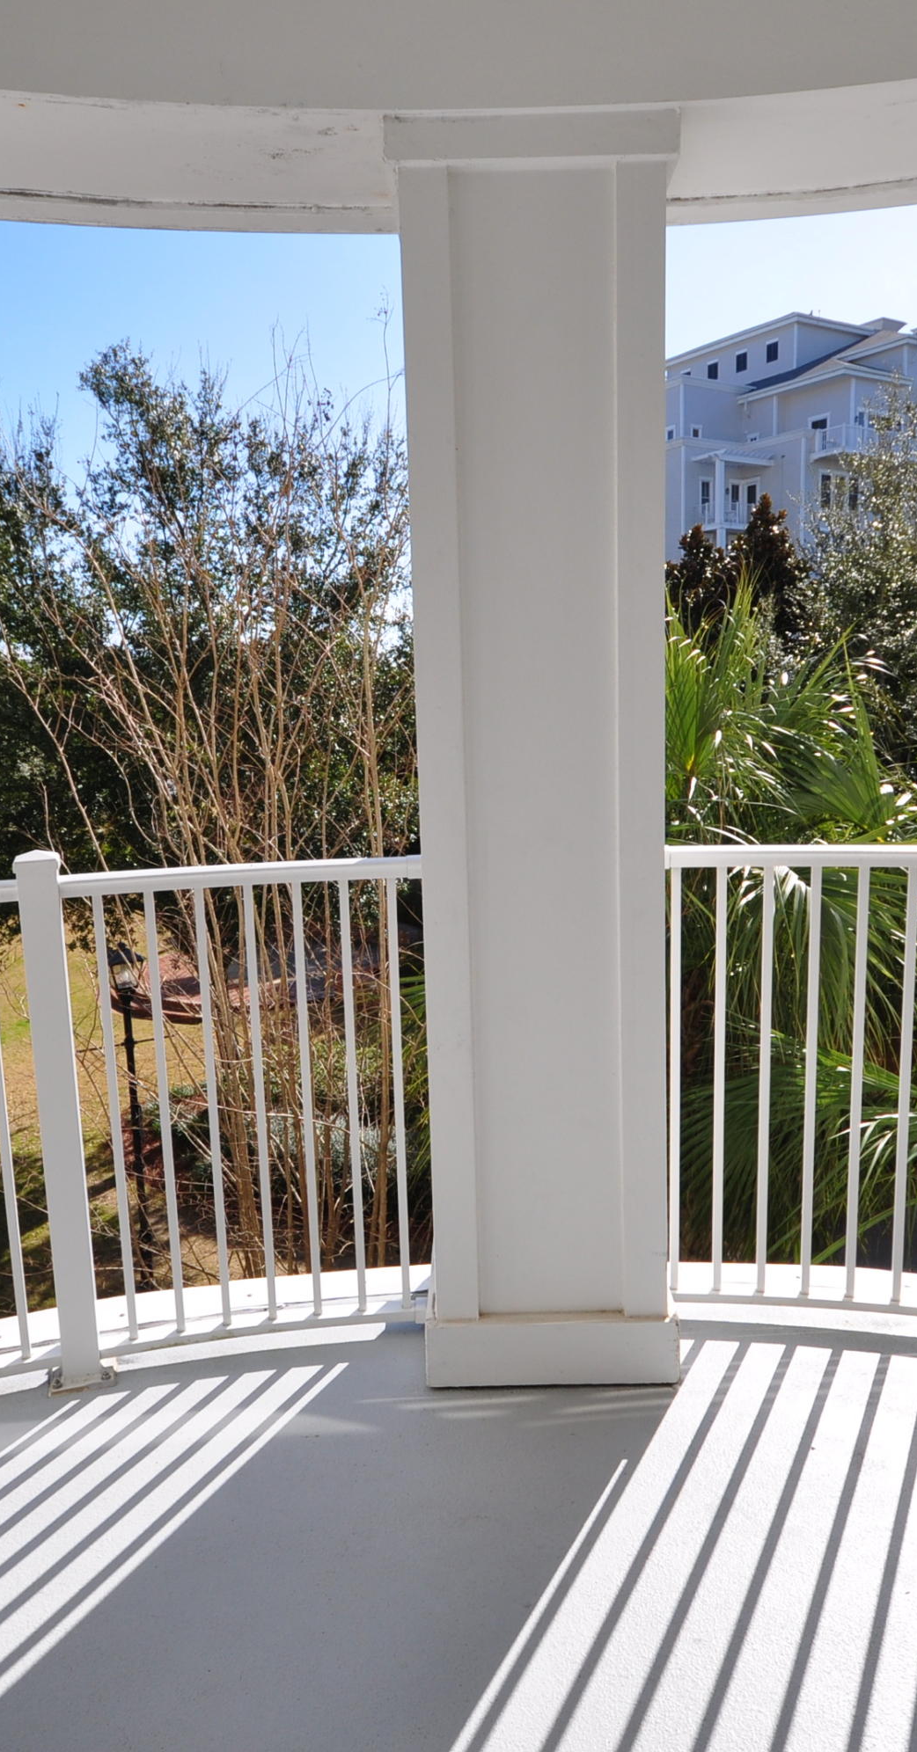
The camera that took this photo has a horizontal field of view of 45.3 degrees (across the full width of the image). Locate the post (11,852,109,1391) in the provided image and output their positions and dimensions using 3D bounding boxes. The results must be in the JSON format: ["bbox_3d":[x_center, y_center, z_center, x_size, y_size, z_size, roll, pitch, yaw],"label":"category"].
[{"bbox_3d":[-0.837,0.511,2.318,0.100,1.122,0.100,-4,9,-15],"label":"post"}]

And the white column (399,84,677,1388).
[{"bbox_3d":[0.167,-0.175,2.338,0.518,2.420,0.480,-2,8,0],"label":"white column"}]

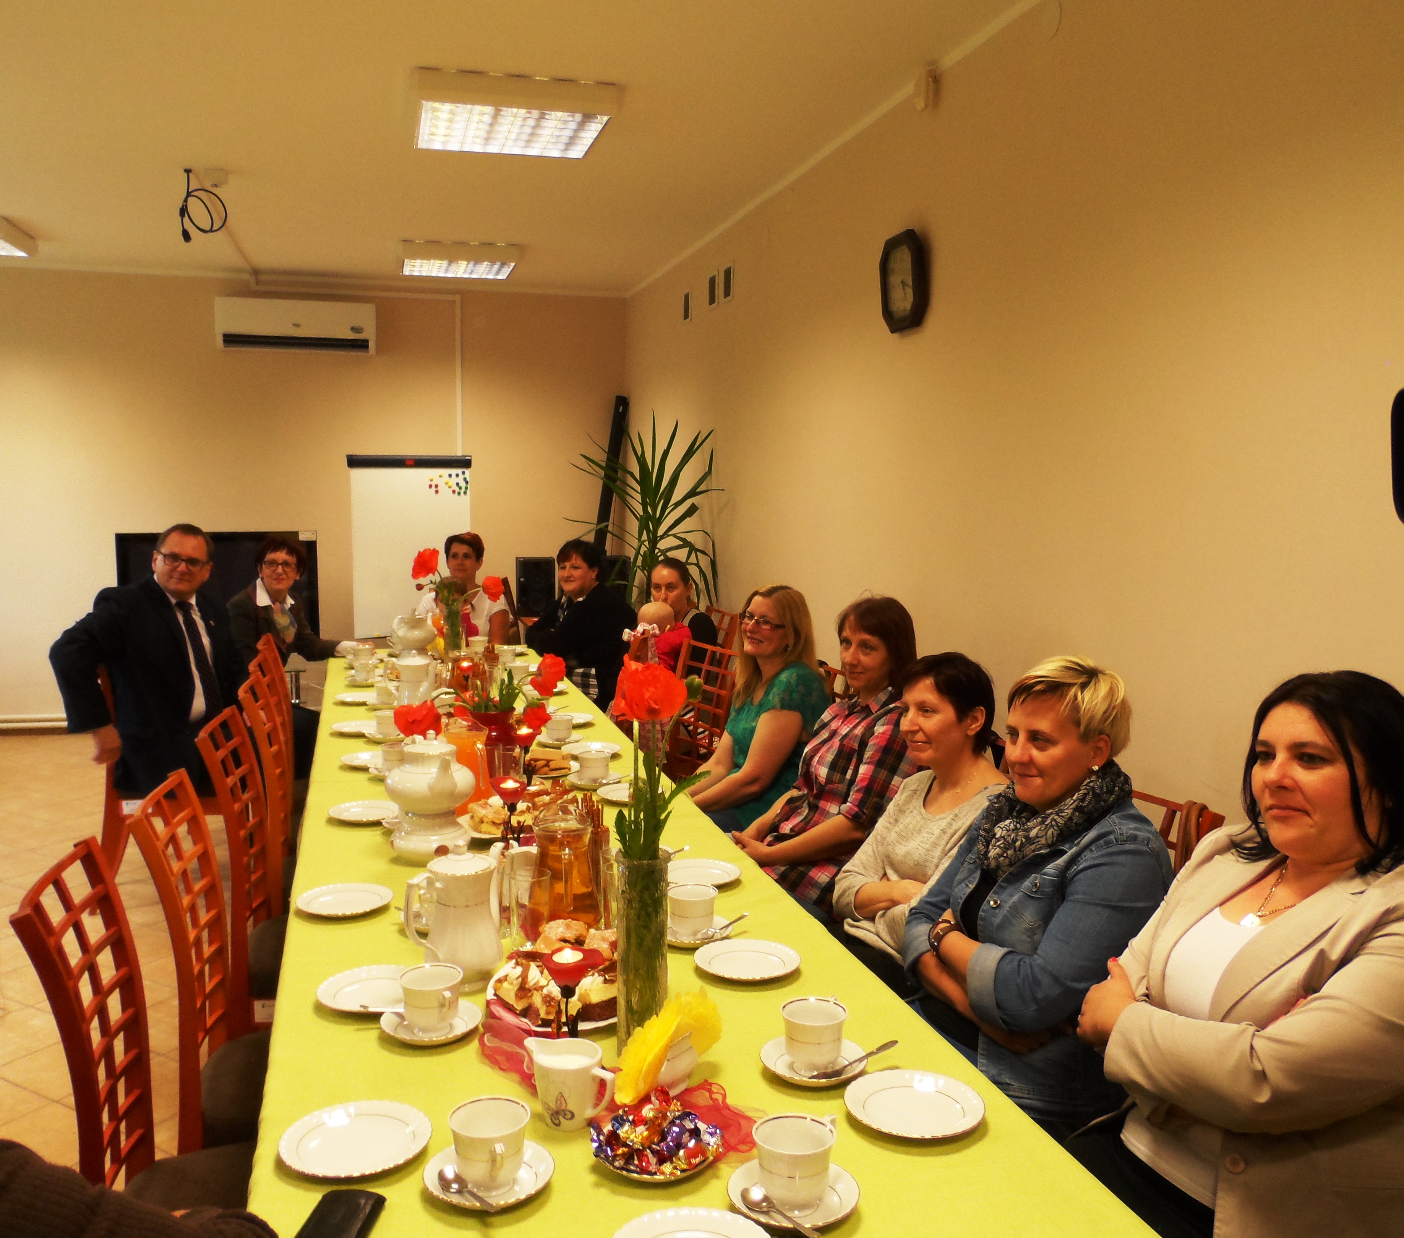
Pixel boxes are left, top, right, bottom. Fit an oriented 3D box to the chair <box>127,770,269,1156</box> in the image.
[{"bbox_3d":[-0.721,0.770,2.110,0.500,0.960,0.410,-1,6,-11],"label":"chair"}]

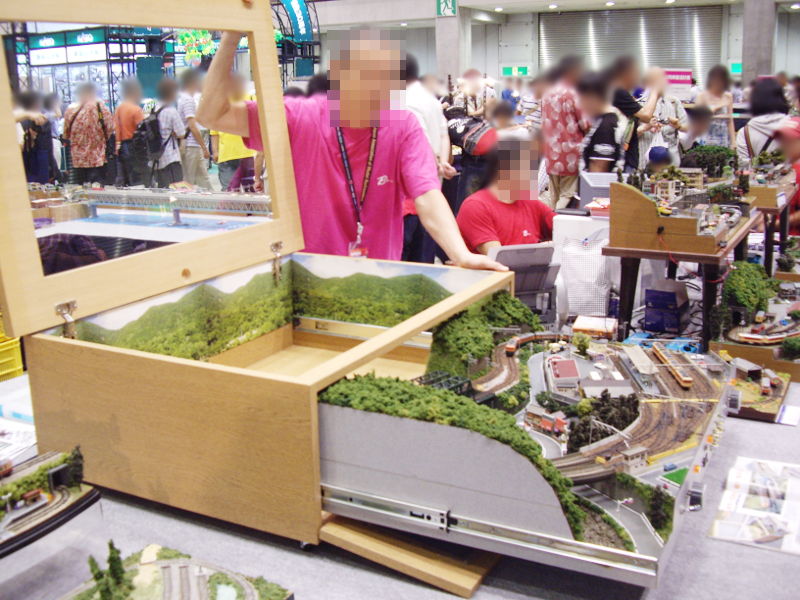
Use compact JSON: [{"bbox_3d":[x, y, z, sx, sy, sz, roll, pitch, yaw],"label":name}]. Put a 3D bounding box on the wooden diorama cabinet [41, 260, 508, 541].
[{"bbox_3d":[-0.217,0.136,1.920,0.645,0.275,0.913,6,15,26],"label":"wooden diorama cabinet"}]

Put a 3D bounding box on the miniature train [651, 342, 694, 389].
[{"bbox_3d":[0.608,0.145,1.971,0.020,0.026,0.262,-1,14,2],"label":"miniature train"}]

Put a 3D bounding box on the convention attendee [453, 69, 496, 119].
[{"bbox_3d":[0.781,-1.630,9.280,0.500,1.660,0.320,-1,14,0],"label":"convention attendee"}]

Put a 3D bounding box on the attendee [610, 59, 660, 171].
[{"bbox_3d":[1.956,-1.166,7.300,0.460,1.639,0.480,0,14,6],"label":"attendee"}]

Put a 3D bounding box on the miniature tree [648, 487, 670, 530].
[{"bbox_3d":[0.396,0.317,1.333,0.031,0.066,0.031,6,16,27],"label":"miniature tree"}]

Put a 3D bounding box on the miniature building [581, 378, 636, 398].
[{"bbox_3d":[0.426,0.187,1.798,0.097,0.036,0.080,-1,14,1],"label":"miniature building"}]

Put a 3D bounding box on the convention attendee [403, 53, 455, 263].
[{"bbox_3d":[0.101,-0.804,5.879,0.500,1.700,0.340,6,15,24],"label":"convention attendee"}]

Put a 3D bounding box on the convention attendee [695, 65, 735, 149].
[{"bbox_3d":[3.102,-1.509,8.692,0.430,1.569,0.320,1,14,9],"label":"convention attendee"}]

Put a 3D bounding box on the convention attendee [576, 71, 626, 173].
[{"bbox_3d":[1.248,-0.675,5.601,0.380,1.560,0.450,-3,14,-10],"label":"convention attendee"}]

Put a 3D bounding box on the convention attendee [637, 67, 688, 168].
[{"bbox_3d":[2.258,-1.237,7.626,0.520,1.660,0.420,2,14,10],"label":"convention attendee"}]

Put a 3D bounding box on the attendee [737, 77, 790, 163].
[{"bbox_3d":[2.429,-0.729,5.879,0.450,1.463,0.340,1,14,11],"label":"attendee"}]

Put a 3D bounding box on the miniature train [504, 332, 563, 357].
[{"bbox_3d":[0.273,0.086,1.807,0.194,0.023,0.063,-13,19,-41],"label":"miniature train"}]

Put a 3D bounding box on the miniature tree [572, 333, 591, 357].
[{"bbox_3d":[0.361,0.087,1.741,0.036,0.046,0.036,7,16,27],"label":"miniature tree"}]

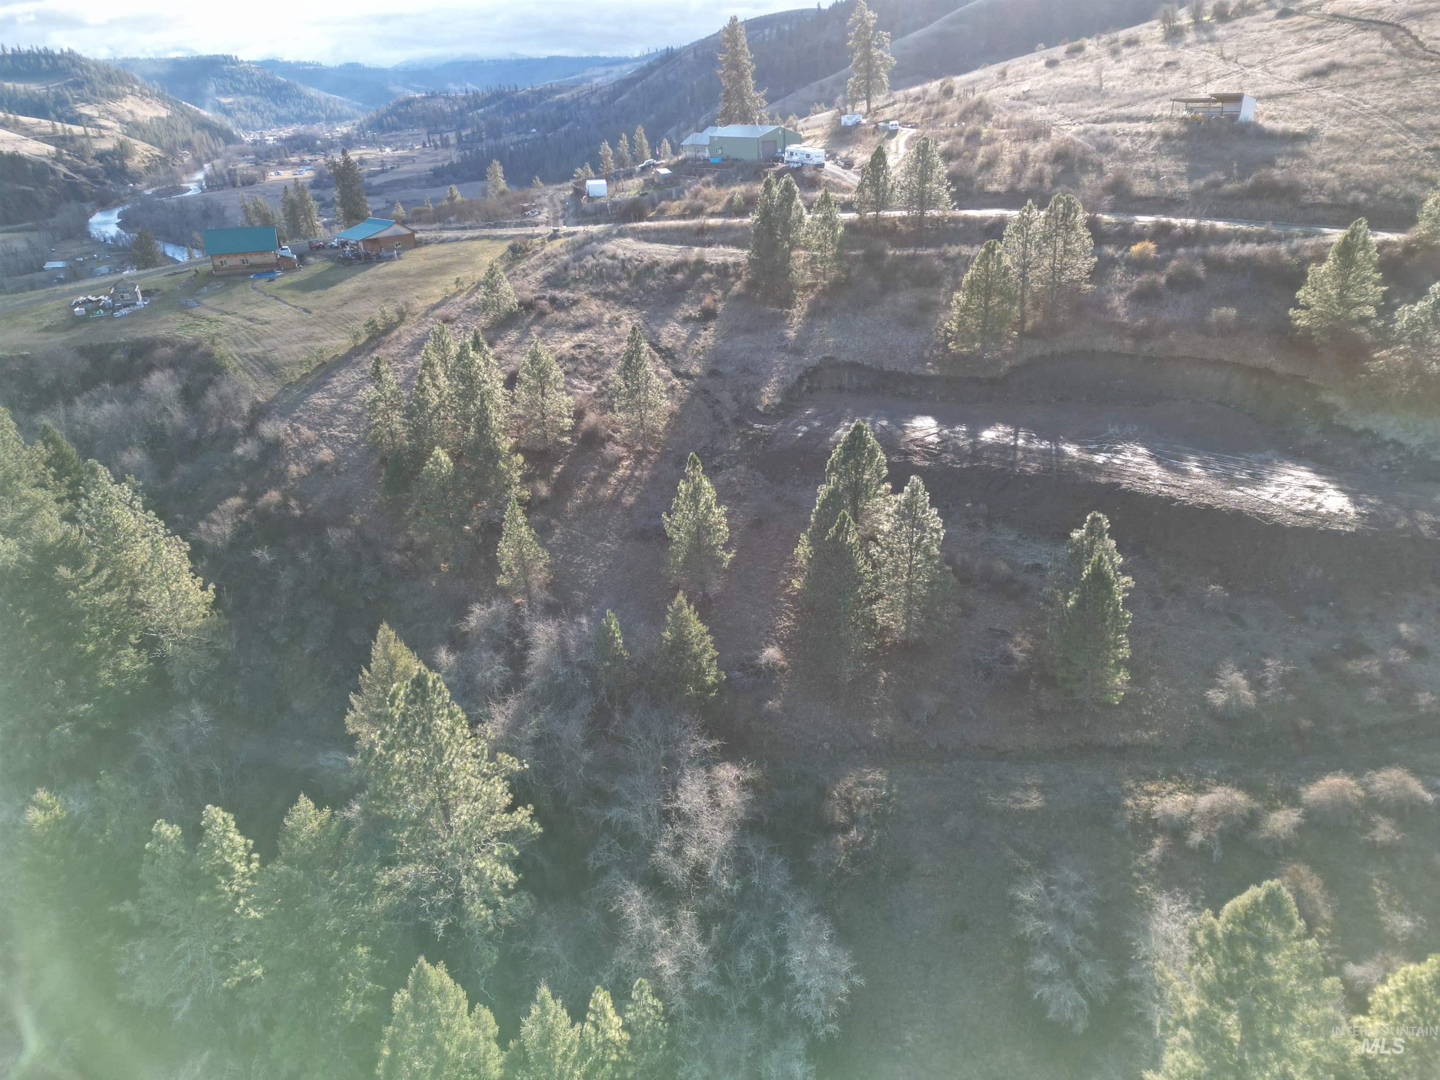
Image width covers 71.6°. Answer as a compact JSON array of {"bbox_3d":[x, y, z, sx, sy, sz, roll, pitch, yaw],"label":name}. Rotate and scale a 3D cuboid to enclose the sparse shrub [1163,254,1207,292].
[{"bbox_3d":[56.770,-32.650,122.000,5.360,4.290,5.090,0,24,0],"label":"sparse shrub"}]

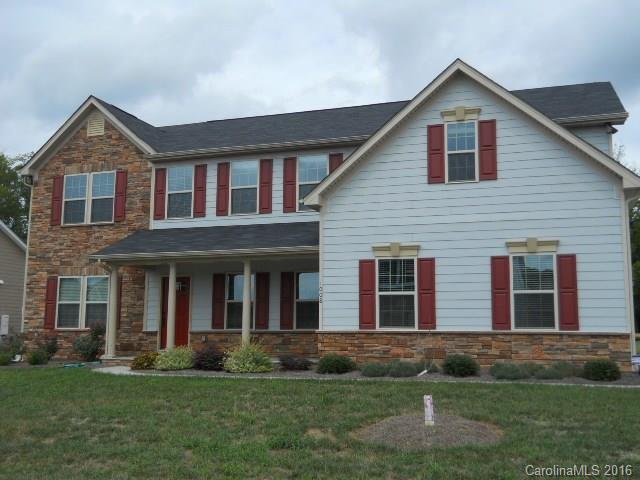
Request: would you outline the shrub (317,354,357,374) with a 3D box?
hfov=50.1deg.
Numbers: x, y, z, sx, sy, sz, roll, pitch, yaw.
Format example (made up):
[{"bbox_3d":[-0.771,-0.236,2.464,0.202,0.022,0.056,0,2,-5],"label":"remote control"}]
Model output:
[{"bbox_3d":[0.338,2.553,14.030,0.820,0.410,0.779,0,-8,0],"label":"shrub"}]

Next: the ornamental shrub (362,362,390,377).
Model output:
[{"bbox_3d":[1.119,2.593,13.672,0.620,0.290,0.589,-2,-8,17],"label":"ornamental shrub"}]

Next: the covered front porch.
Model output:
[{"bbox_3d":[-2.597,1.278,17.450,6.230,3.670,2.350,-2,-8,17],"label":"covered front porch"}]

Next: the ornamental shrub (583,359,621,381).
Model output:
[{"bbox_3d":[5.192,2.383,12.583,0.708,0.383,0.680,-2,-8,17],"label":"ornamental shrub"}]

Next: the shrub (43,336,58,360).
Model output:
[{"bbox_3d":[-7.659,3.084,19.393,0.453,0.691,0.450,-2,-8,17],"label":"shrub"}]

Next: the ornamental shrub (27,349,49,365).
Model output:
[{"bbox_3d":[-7.342,3.046,17.811,0.599,0.443,0.599,-2,-8,17],"label":"ornamental shrub"}]

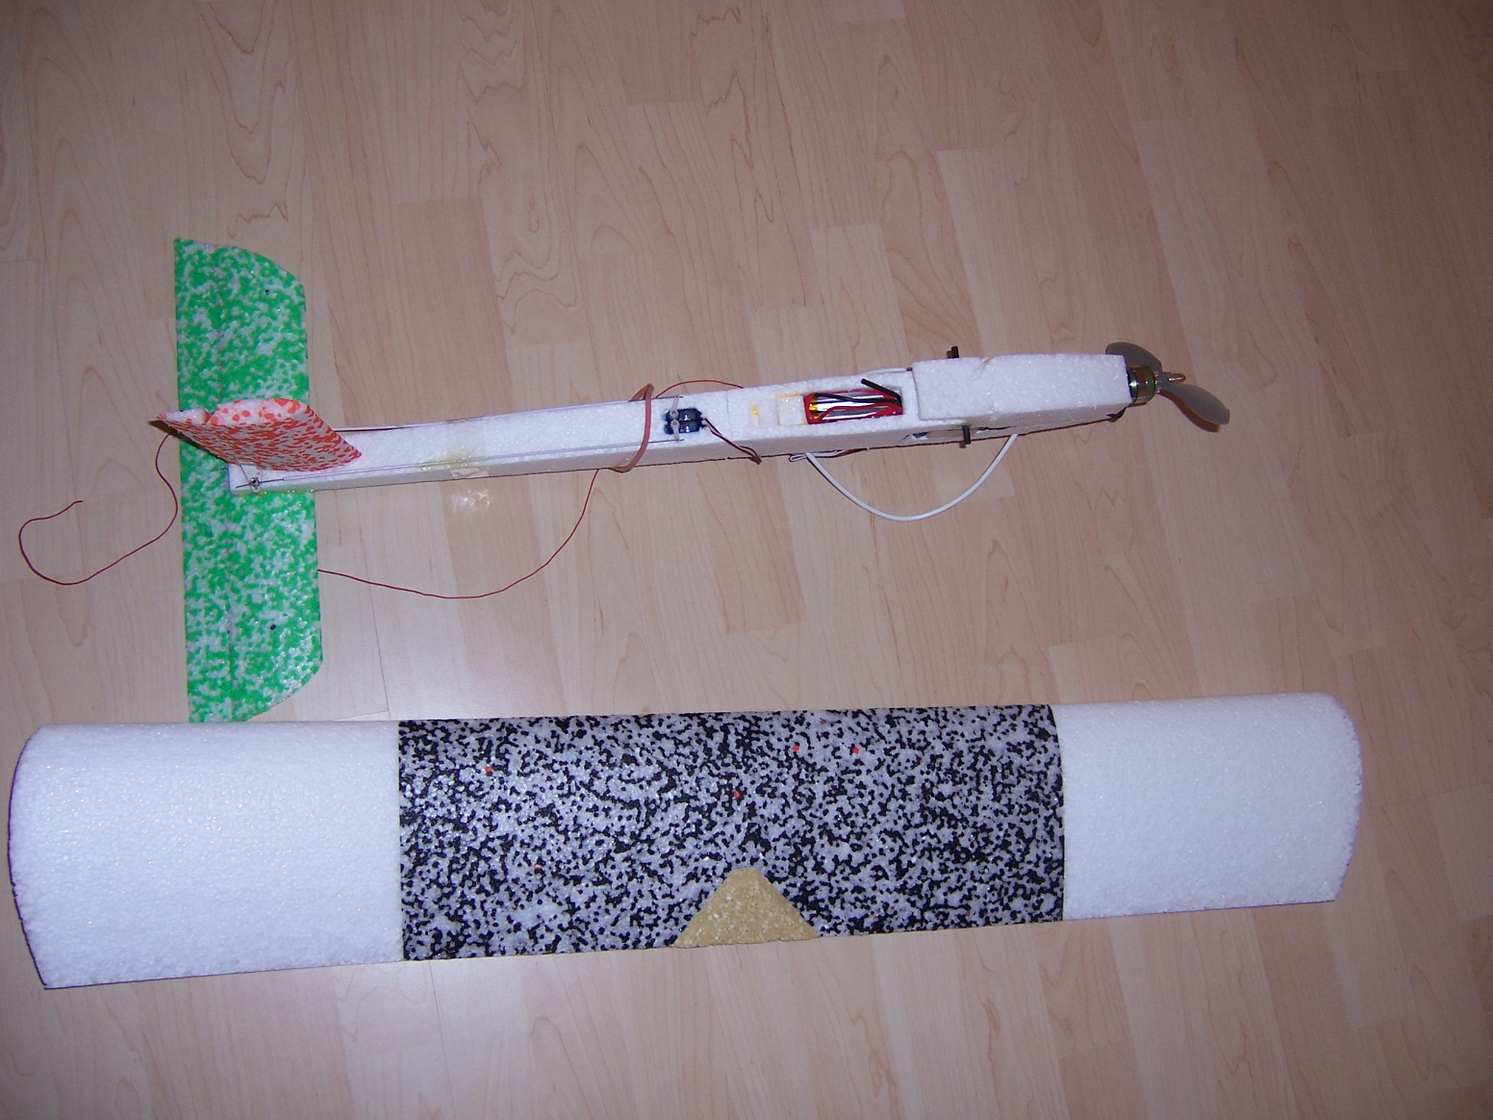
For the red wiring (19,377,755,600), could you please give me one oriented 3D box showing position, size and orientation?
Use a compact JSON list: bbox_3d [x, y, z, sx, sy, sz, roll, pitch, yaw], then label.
[{"bbox_3d":[-0.246,-0.042,1.031,0.520,0.030,0.145,-7,81,-15],"label":"red wiring"}]

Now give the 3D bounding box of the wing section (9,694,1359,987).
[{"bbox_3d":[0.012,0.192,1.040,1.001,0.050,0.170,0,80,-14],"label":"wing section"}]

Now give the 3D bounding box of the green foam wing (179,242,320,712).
[{"bbox_3d":[-0.354,-0.062,1.012,0.089,0.009,0.350,-3,80,-14],"label":"green foam wing"}]

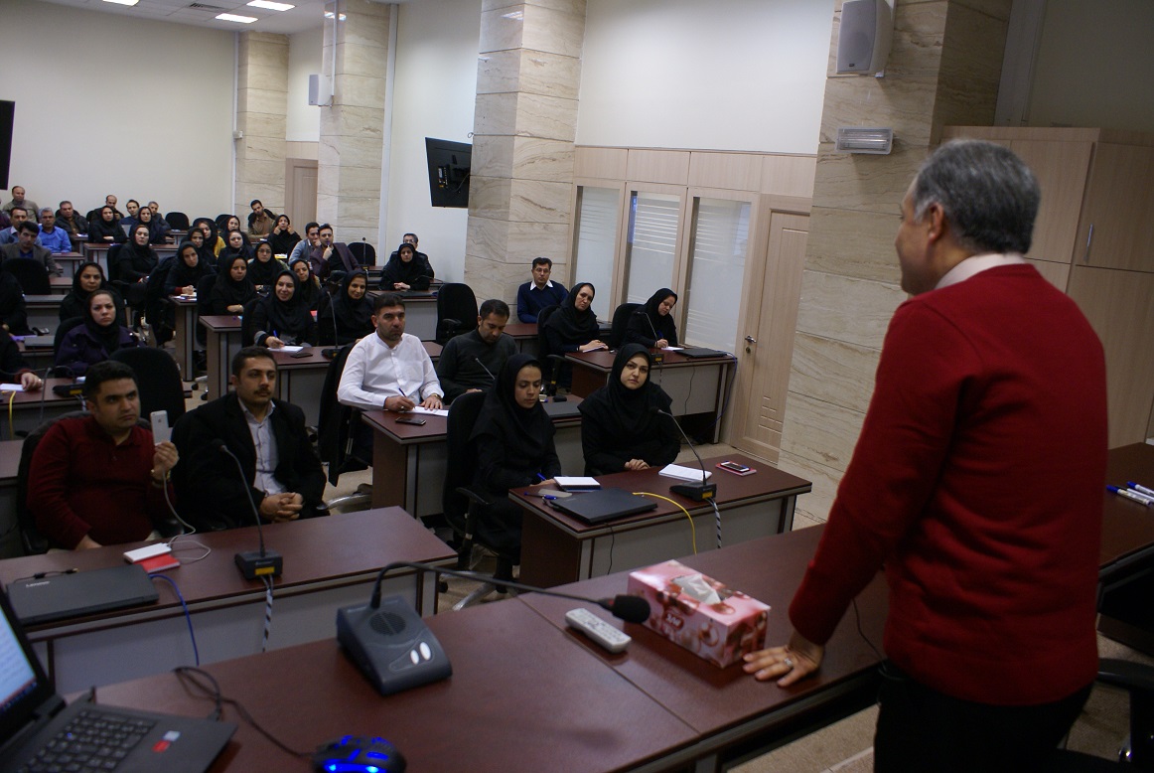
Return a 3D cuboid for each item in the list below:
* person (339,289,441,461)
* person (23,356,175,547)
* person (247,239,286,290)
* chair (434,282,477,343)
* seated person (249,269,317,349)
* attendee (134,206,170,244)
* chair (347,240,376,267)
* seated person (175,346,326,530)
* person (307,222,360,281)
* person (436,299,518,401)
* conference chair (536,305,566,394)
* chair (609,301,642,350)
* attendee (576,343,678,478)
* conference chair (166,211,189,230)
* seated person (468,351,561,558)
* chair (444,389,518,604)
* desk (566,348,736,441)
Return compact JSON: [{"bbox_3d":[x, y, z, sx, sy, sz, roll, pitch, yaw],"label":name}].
[{"bbox_3d":[-1.102,0.145,5.157,0.620,1.360,0.850,-2,14,-28],"label":"person"},{"bbox_3d":[-1.589,0.540,3.089,0.600,1.290,0.800,-8,18,-44],"label":"person"},{"bbox_3d":[-3.039,-0.796,8.538,0.520,1.240,0.750,-4,16,-35],"label":"person"},{"bbox_3d":[-1.167,-0.533,8.997,0.620,1.040,0.640,-5,15,-35],"label":"chair"},{"bbox_3d":[-2.242,-0.242,6.666,0.540,1.310,0.820,-2,14,-28],"label":"seated person"},{"bbox_3d":[-6.158,-1.914,12.514,0.520,1.280,0.750,-5,16,-36],"label":"attendee"},{"bbox_3d":[-2.953,-1.469,12.229,0.580,1.060,0.600,-5,16,-36],"label":"chair"},{"bbox_3d":[-1.241,0.535,3.477,0.600,1.320,0.800,-6,16,-38],"label":"seated person"},{"bbox_3d":[-2.938,-1.273,10.542,0.600,1.350,0.850,-2,14,-27],"label":"person"},{"bbox_3d":[-0.562,0.131,5.281,0.560,1.330,0.800,-4,15,-33],"label":"person"},{"bbox_3d":[-0.066,-0.181,7.729,0.620,1.050,0.640,-5,15,-35],"label":"conference chair"},{"bbox_3d":[0.655,-0.176,7.611,0.620,1.050,0.640,-4,16,-35],"label":"chair"},{"bbox_3d":[0.287,0.450,4.279,0.520,1.290,0.780,-2,14,-29],"label":"attendee"},{"bbox_3d":[-6.890,-2.445,15.075,0.580,1.060,0.600,-5,16,-36],"label":"conference chair"},{"bbox_3d":[-0.293,0.471,4.038,0.500,1.260,0.780,-6,16,-39],"label":"seated person"},{"bbox_3d":[-0.356,0.548,4.290,0.620,1.050,0.660,-5,15,-35],"label":"chair"},{"bbox_3d":[0.622,0.114,7.343,1.399,0.737,0.529,-5,15,-35],"label":"desk"}]

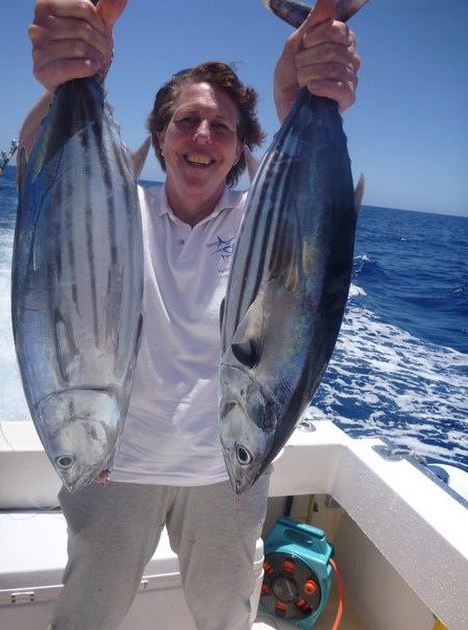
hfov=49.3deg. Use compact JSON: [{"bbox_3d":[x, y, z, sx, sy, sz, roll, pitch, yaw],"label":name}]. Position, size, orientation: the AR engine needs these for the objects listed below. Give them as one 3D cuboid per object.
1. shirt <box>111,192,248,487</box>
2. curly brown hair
[{"bbox_3d":[-0.112,0.035,1.165,0.520,0.670,0.290,5,14,-2],"label":"shirt"},{"bbox_3d":[-0.059,-0.390,1.070,0.225,0.240,0.215,8,12,-4],"label":"curly brown hair"}]

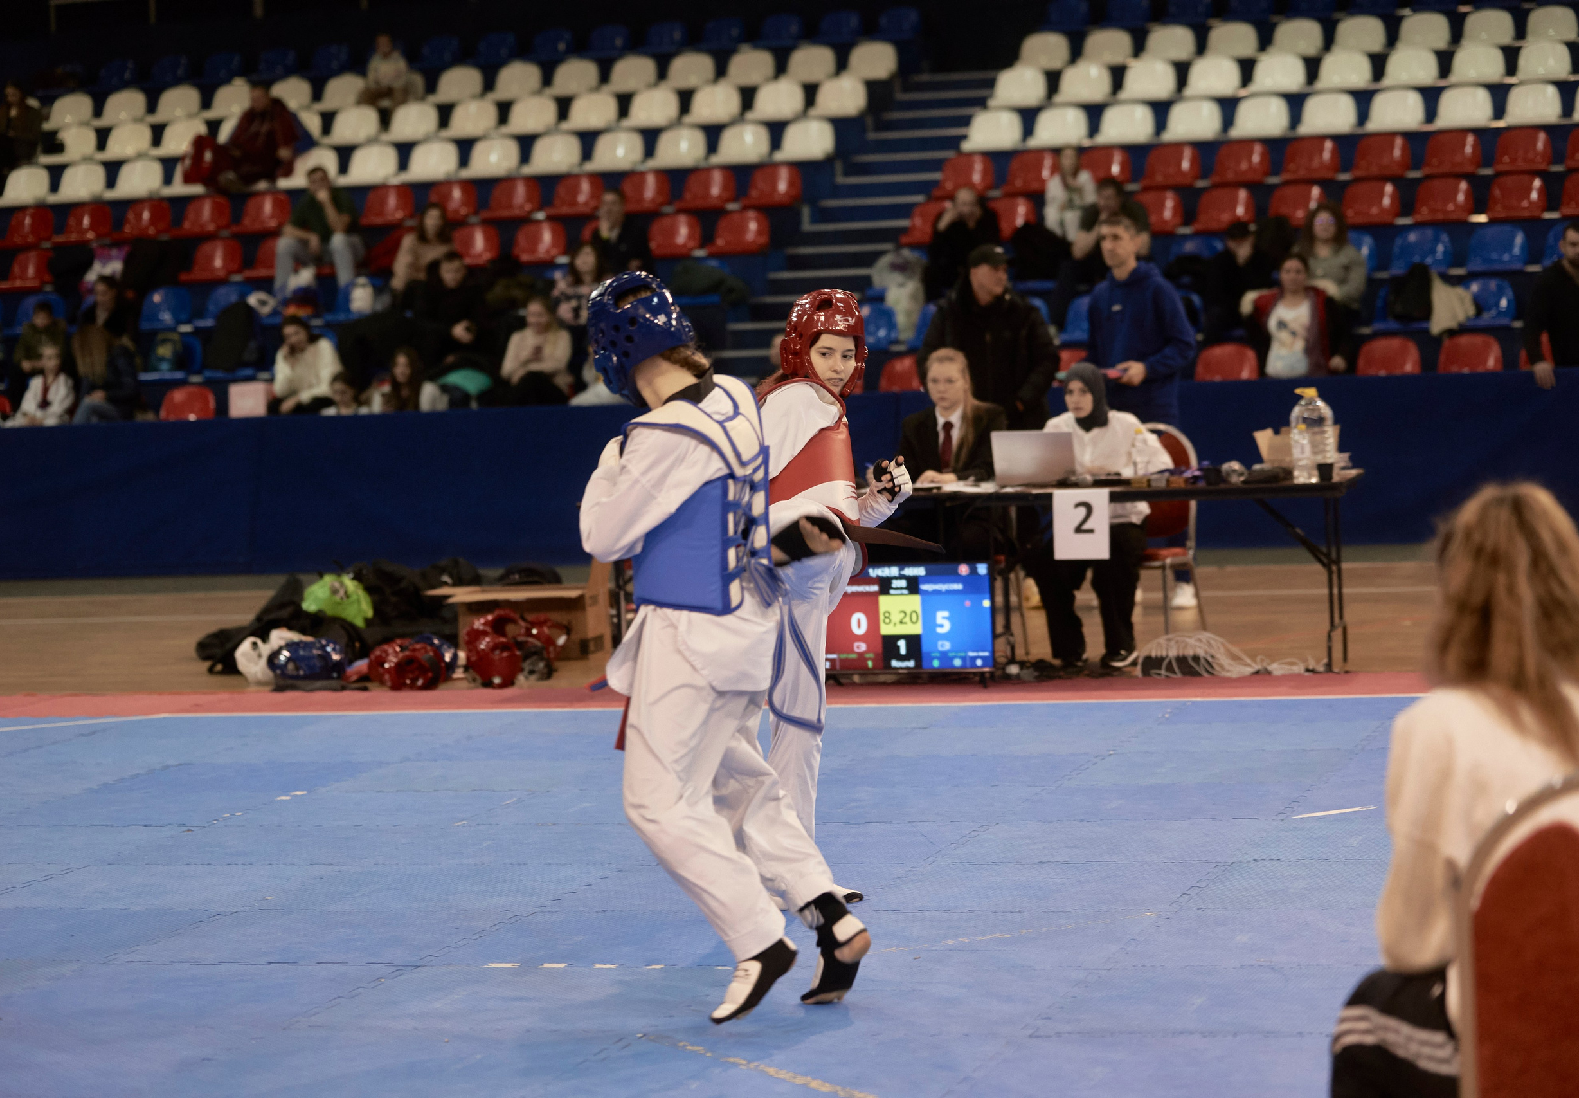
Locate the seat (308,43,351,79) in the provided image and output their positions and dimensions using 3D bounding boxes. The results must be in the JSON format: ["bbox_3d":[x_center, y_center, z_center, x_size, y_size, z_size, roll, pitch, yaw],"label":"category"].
[{"bbox_3d":[-3.692,-3.875,32.818,0.390,0.302,0.365,-1,4,16],"label":"seat"}]

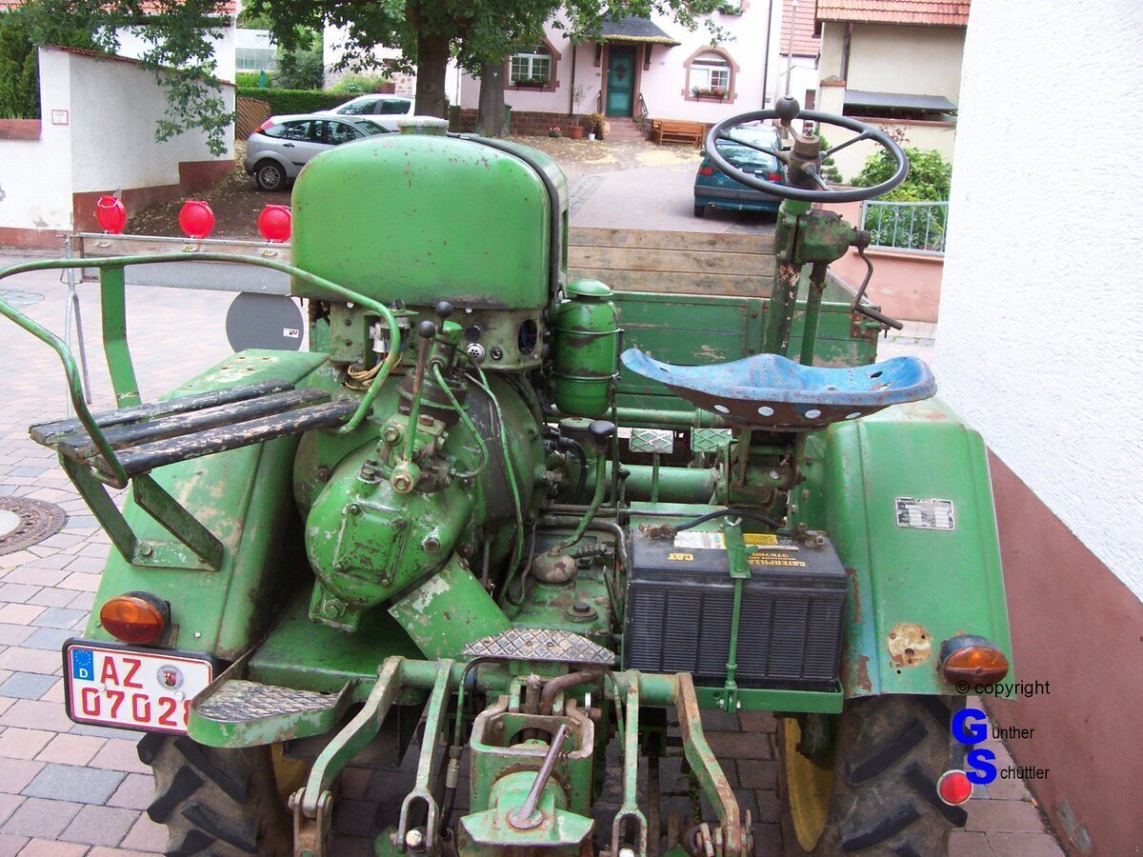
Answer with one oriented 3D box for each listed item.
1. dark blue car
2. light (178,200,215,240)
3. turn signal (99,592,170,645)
[{"bbox_3d":[3.466,-5.029,21.932,1.680,1.400,4.000,6,22,11],"label":"dark blue car"},{"bbox_3d":[-1.931,-1.073,5.790,0.182,0.200,0.065,5,14,9],"label":"light"},{"bbox_3d":[-0.739,0.322,1.900,0.108,0.073,0.063,2,17,4],"label":"turn signal"}]

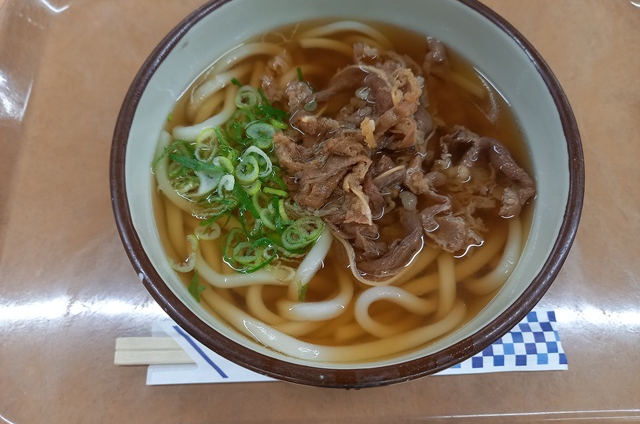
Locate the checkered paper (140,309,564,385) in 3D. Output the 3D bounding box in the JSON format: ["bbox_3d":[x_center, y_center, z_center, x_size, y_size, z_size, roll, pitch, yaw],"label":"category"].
[{"bbox_3d":[0.016,0.060,0.209,0.189,0.006,0.027,-2,69,1],"label":"checkered paper"}]

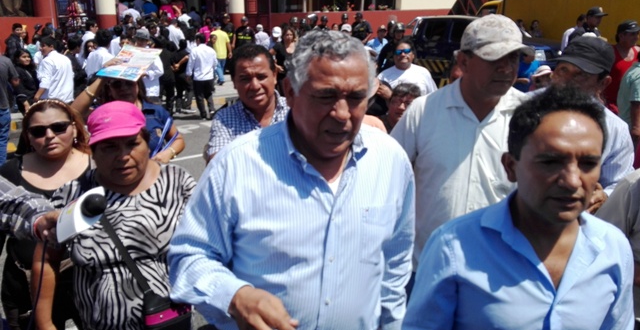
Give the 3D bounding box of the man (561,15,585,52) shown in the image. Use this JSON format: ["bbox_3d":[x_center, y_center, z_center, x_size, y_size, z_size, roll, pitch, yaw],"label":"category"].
[{"bbox_3d":[4.221,-1.680,7.836,0.360,1.700,0.500,2,16,6],"label":"man"}]

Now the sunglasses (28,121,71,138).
[{"bbox_3d":[-0.907,-0.132,1.563,0.145,0.050,0.145,-11,18,-16],"label":"sunglasses"}]

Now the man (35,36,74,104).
[{"bbox_3d":[-3.170,-0.712,5.614,0.360,1.660,0.480,8,17,27],"label":"man"}]

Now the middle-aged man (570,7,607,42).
[{"bbox_3d":[3.562,-1.235,6.195,0.520,1.720,0.360,-8,17,-26],"label":"middle-aged man"}]

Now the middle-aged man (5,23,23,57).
[{"bbox_3d":[-6.194,-2.024,9.401,0.360,1.680,0.500,11,19,35],"label":"middle-aged man"}]

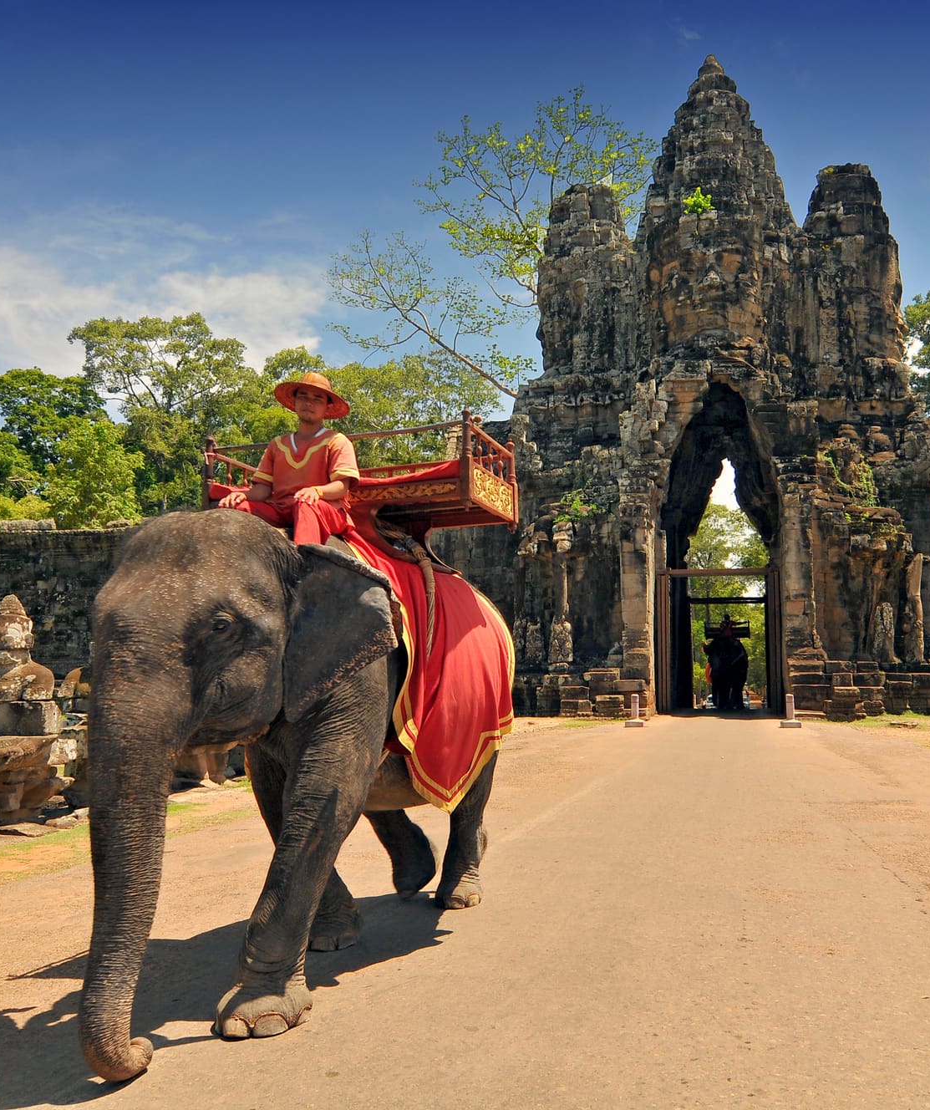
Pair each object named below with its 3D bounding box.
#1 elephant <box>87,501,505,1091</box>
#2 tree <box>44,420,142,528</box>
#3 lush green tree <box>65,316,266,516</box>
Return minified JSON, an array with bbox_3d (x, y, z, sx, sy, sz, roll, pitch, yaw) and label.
[{"bbox_3d":[-0.629,0.971,4.371,1.250,2.280,3.050,-3,-8,21],"label":"elephant"},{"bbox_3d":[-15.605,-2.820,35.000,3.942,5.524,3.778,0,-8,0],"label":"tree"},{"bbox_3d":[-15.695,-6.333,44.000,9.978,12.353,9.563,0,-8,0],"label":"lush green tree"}]

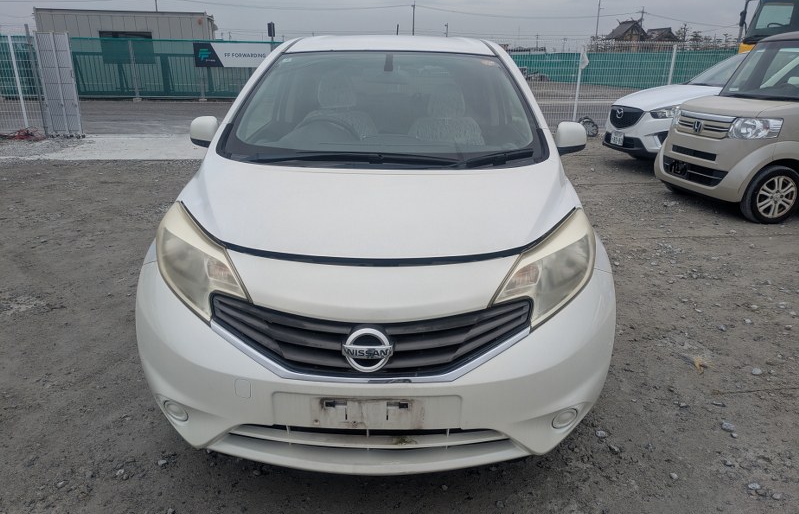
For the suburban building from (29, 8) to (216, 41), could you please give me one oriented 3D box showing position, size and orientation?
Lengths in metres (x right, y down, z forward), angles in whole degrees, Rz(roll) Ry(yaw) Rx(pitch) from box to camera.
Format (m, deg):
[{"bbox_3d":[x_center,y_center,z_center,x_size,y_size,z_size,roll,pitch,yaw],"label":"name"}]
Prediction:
[{"bbox_3d":[-11.778,-9.183,26.096,6.658,3.269,3.600,-2,19,-9],"label":"suburban building"}]

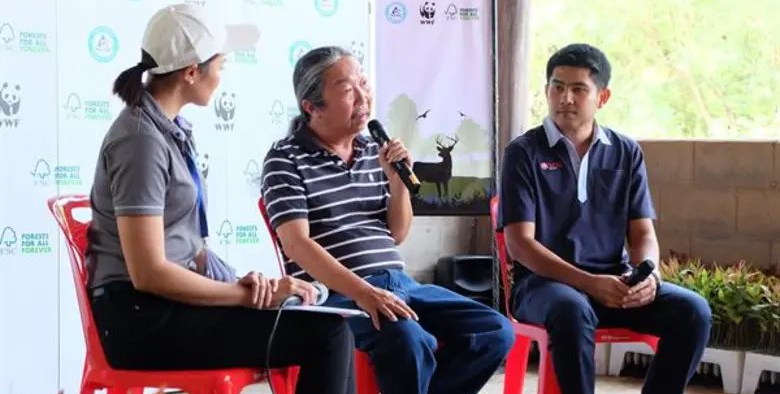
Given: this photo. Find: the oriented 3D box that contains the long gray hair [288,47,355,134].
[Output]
[{"bbox_3d":[-0.181,-0.288,4.430,0.210,0.245,0.180,0,1,42],"label":"long gray hair"}]

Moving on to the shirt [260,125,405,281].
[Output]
[{"bbox_3d":[-0.159,0.020,4.420,0.440,0.450,0.300,-1,-7,-38],"label":"shirt"}]

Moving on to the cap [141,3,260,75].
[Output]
[{"bbox_3d":[-0.448,-0.368,3.800,0.270,0.150,0.180,-13,5,-21],"label":"cap"}]

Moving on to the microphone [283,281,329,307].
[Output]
[{"bbox_3d":[-0.195,0.227,3.750,0.054,0.054,0.175,0,6,37],"label":"microphone"}]

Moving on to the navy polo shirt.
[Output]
[{"bbox_3d":[0.545,0.010,4.750,0.480,0.480,0.280,0,-2,-13],"label":"navy polo shirt"}]

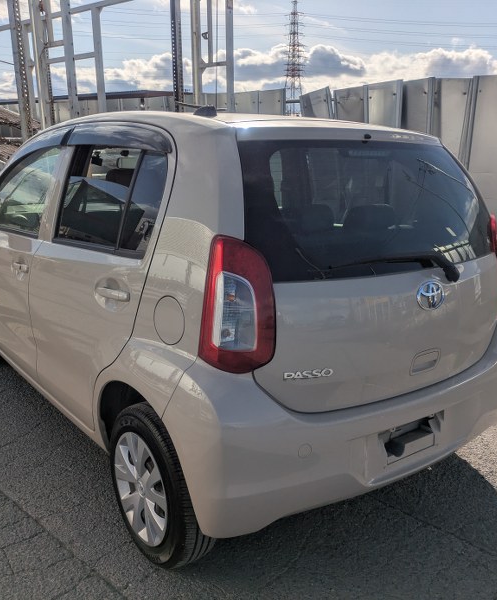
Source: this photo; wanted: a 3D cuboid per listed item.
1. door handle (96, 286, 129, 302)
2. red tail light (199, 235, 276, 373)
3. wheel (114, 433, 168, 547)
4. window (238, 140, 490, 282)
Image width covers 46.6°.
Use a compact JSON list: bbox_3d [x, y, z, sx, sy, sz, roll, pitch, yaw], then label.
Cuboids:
[{"bbox_3d":[-0.420,-0.020,1.770,0.048,0.042,0.210,-9,17,-36],"label":"door handle"},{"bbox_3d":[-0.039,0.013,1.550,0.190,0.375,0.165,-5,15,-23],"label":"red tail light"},{"bbox_3d":[-0.317,0.611,1.918,0.115,0.380,0.380,-9,17,-36],"label":"wheel"},{"bbox_3d":[0.460,-0.322,1.913,1.130,0.450,0.130,-9,-13,-36],"label":"window"}]

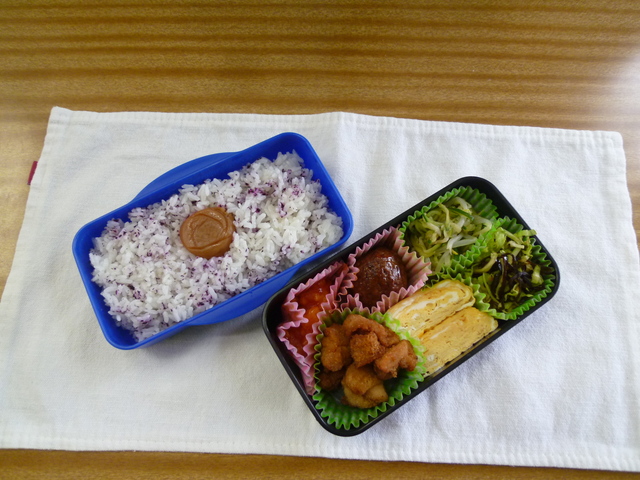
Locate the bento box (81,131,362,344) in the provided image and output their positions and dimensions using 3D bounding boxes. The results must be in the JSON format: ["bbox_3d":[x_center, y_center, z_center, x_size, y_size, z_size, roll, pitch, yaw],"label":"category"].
[{"bbox_3d":[-0.072,0.002,0.327,0.179,0.048,0.111,-27,75,-9],"label":"bento box"}]

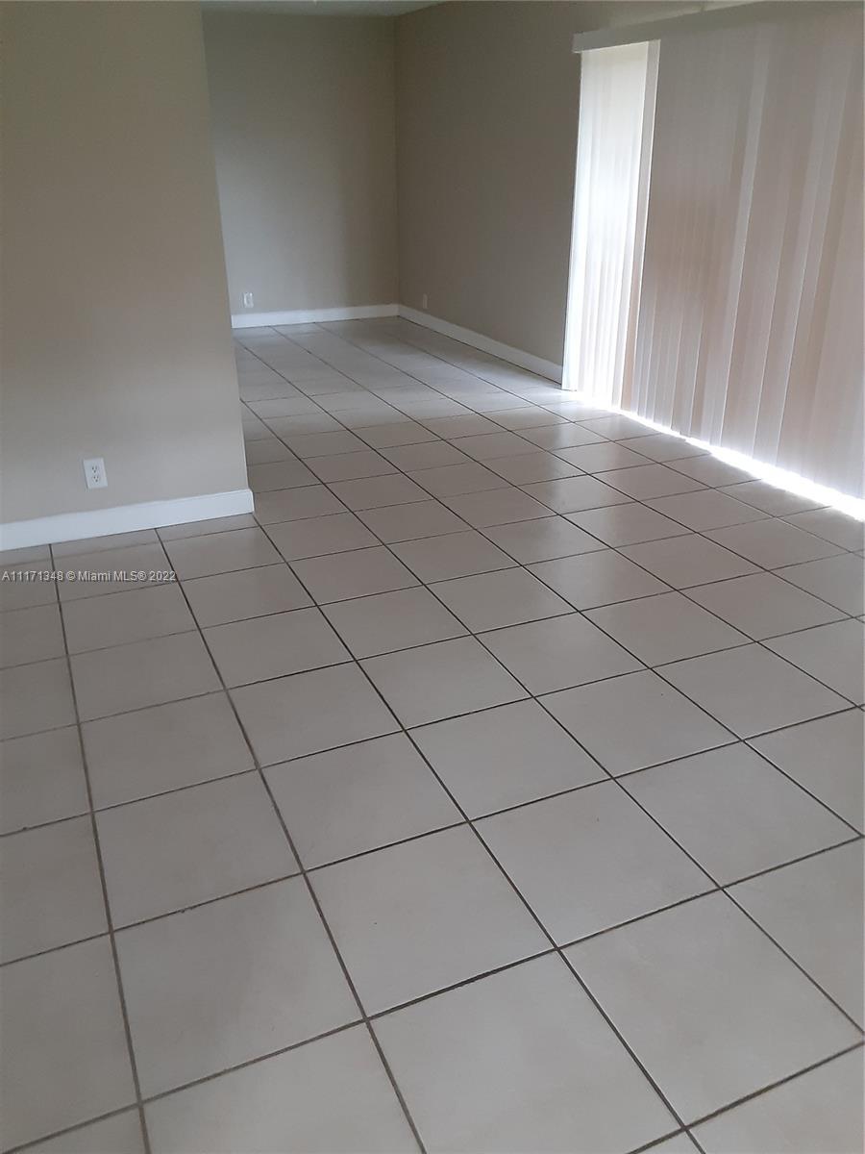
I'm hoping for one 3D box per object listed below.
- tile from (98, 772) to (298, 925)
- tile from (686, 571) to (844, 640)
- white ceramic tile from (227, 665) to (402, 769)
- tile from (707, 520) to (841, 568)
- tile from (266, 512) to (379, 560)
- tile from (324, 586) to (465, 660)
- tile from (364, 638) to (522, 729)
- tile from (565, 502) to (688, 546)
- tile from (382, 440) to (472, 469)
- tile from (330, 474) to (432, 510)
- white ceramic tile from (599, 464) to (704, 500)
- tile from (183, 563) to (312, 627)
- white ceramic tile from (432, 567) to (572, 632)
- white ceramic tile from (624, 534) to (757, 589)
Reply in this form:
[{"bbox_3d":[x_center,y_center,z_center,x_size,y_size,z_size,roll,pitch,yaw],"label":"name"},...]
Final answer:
[{"bbox_3d":[-0.552,0.613,2.080,0.401,0.010,0.401,-11,27,-21],"label":"tile"},{"bbox_3d":[1.147,0.096,3.144,0.401,0.010,0.401,-11,27,-21],"label":"tile"},{"bbox_3d":[-0.344,0.383,2.568,0.402,0.010,0.402,-11,28,-21],"label":"white ceramic tile"},{"bbox_3d":[1.353,-0.136,3.627,0.396,0.010,0.396,-11,27,-21],"label":"tile"},{"bbox_3d":[-0.461,-0.168,3.714,0.396,0.010,0.396,-11,27,-21],"label":"tile"},{"bbox_3d":[-0.133,0.152,3.035,0.398,0.010,0.398,-11,27,-21],"label":"tile"},{"bbox_3d":[0.029,0.310,2.700,0.398,0.010,0.398,-11,27,-21],"label":"tile"},{"bbox_3d":[0.822,-0.224,3.830,0.402,0.010,0.402,-11,28,-21],"label":"tile"},{"bbox_3d":[-0.039,-0.624,4.669,0.398,0.010,0.398,-11,27,-21],"label":"tile"},{"bbox_3d":[-0.253,-0.398,4.201,0.402,0.010,0.402,-11,28,-21],"label":"tile"},{"bbox_3d":[1.034,-0.452,4.299,0.401,0.010,0.401,-11,27,-21],"label":"white ceramic tile"},{"bbox_3d":[-0.669,0.063,3.232,0.396,0.010,0.396,-11,27,-21],"label":"tile"},{"bbox_3d":[0.238,0.079,3.201,0.402,0.010,0.402,-11,28,-21],"label":"white ceramic tile"},{"bbox_3d":[0.981,-0.064,3.481,0.396,0.010,0.396,-11,27,-21],"label":"white ceramic tile"}]

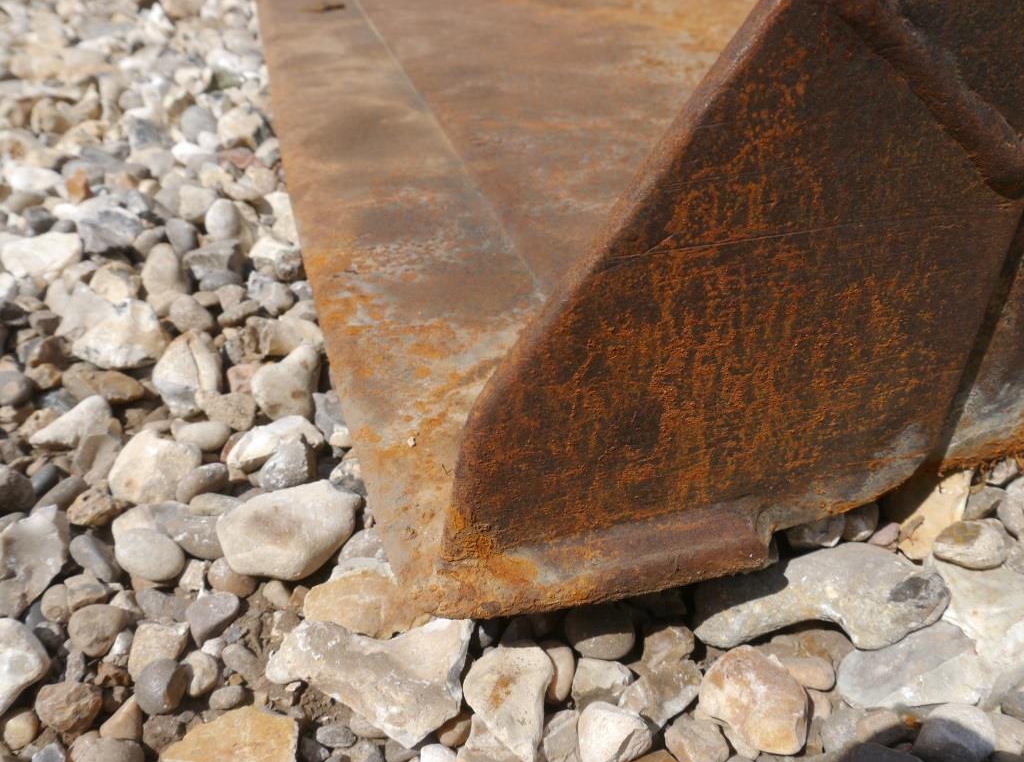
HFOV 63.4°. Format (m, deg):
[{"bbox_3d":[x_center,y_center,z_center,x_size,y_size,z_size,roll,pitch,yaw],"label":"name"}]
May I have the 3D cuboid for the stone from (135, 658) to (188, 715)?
[{"bbox_3d":[-0.209,0.182,0.493,0.029,0.030,0.035,-10,40,-12],"label":"stone"}]

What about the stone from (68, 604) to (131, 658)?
[{"bbox_3d":[-0.266,0.161,0.533,0.037,0.027,0.035,0,39,0],"label":"stone"}]

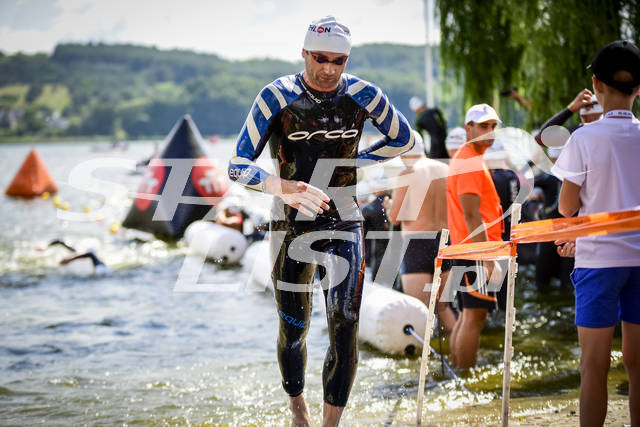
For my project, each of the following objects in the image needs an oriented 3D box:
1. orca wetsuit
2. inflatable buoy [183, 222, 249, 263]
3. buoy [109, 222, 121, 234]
[{"bbox_3d":[0.002,0.104,7.500,0.740,1.360,0.420,0,2,3],"label":"orca wetsuit"},{"bbox_3d":[-1.090,0.325,19.300,0.460,0.460,1.650,0,2,-10],"label":"inflatable buoy"},{"bbox_3d":[-2.689,0.196,24.427,0.140,0.135,0.140,-1,2,0],"label":"buoy"}]

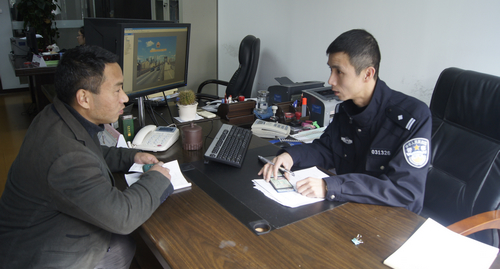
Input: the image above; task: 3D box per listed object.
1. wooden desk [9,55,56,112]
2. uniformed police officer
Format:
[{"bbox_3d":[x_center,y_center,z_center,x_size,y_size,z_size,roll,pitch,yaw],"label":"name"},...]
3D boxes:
[{"bbox_3d":[-2.358,-0.530,4.491,0.750,0.750,1.250,-12,23,-33],"label":"wooden desk"},{"bbox_3d":[0.415,0.275,1.512,0.660,1.340,0.540,-10,22,-29],"label":"uniformed police officer"}]

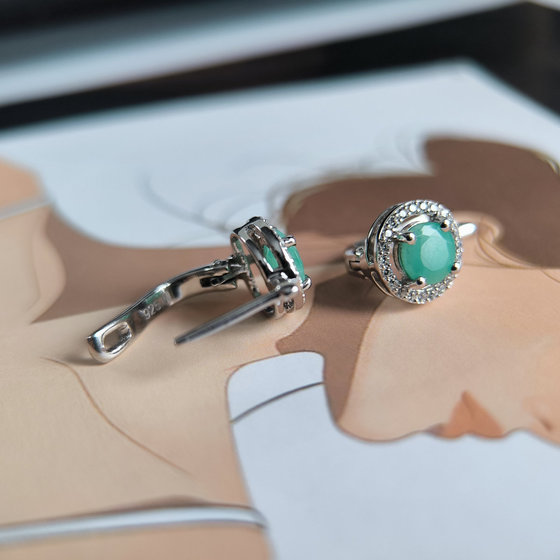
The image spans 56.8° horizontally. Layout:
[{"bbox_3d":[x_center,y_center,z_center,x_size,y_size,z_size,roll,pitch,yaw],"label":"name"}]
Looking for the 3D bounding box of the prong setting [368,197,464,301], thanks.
[{"bbox_3d":[0.014,-0.003,0.054,0.011,0.011,0.004,-17,9,-19],"label":"prong setting"}]

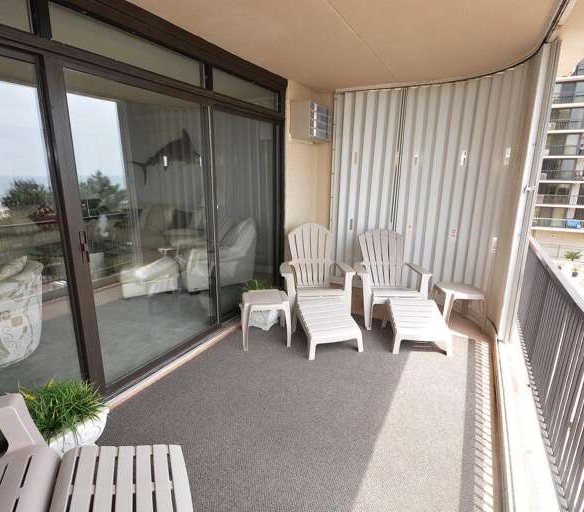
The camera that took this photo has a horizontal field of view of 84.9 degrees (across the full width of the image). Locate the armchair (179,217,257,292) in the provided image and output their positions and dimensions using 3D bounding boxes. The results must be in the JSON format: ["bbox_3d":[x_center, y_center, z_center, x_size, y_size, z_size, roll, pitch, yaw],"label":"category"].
[{"bbox_3d":[-1.029,-0.088,4.507,0.900,0.900,0.820,-5,15,-21],"label":"armchair"}]

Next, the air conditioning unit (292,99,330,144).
[{"bbox_3d":[0.209,-1.624,3.913,0.270,0.410,0.570,8,16,28],"label":"air conditioning unit"}]

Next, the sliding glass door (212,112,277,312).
[{"bbox_3d":[-0.464,-0.440,3.366,0.060,1.950,1.030,8,16,28],"label":"sliding glass door"}]

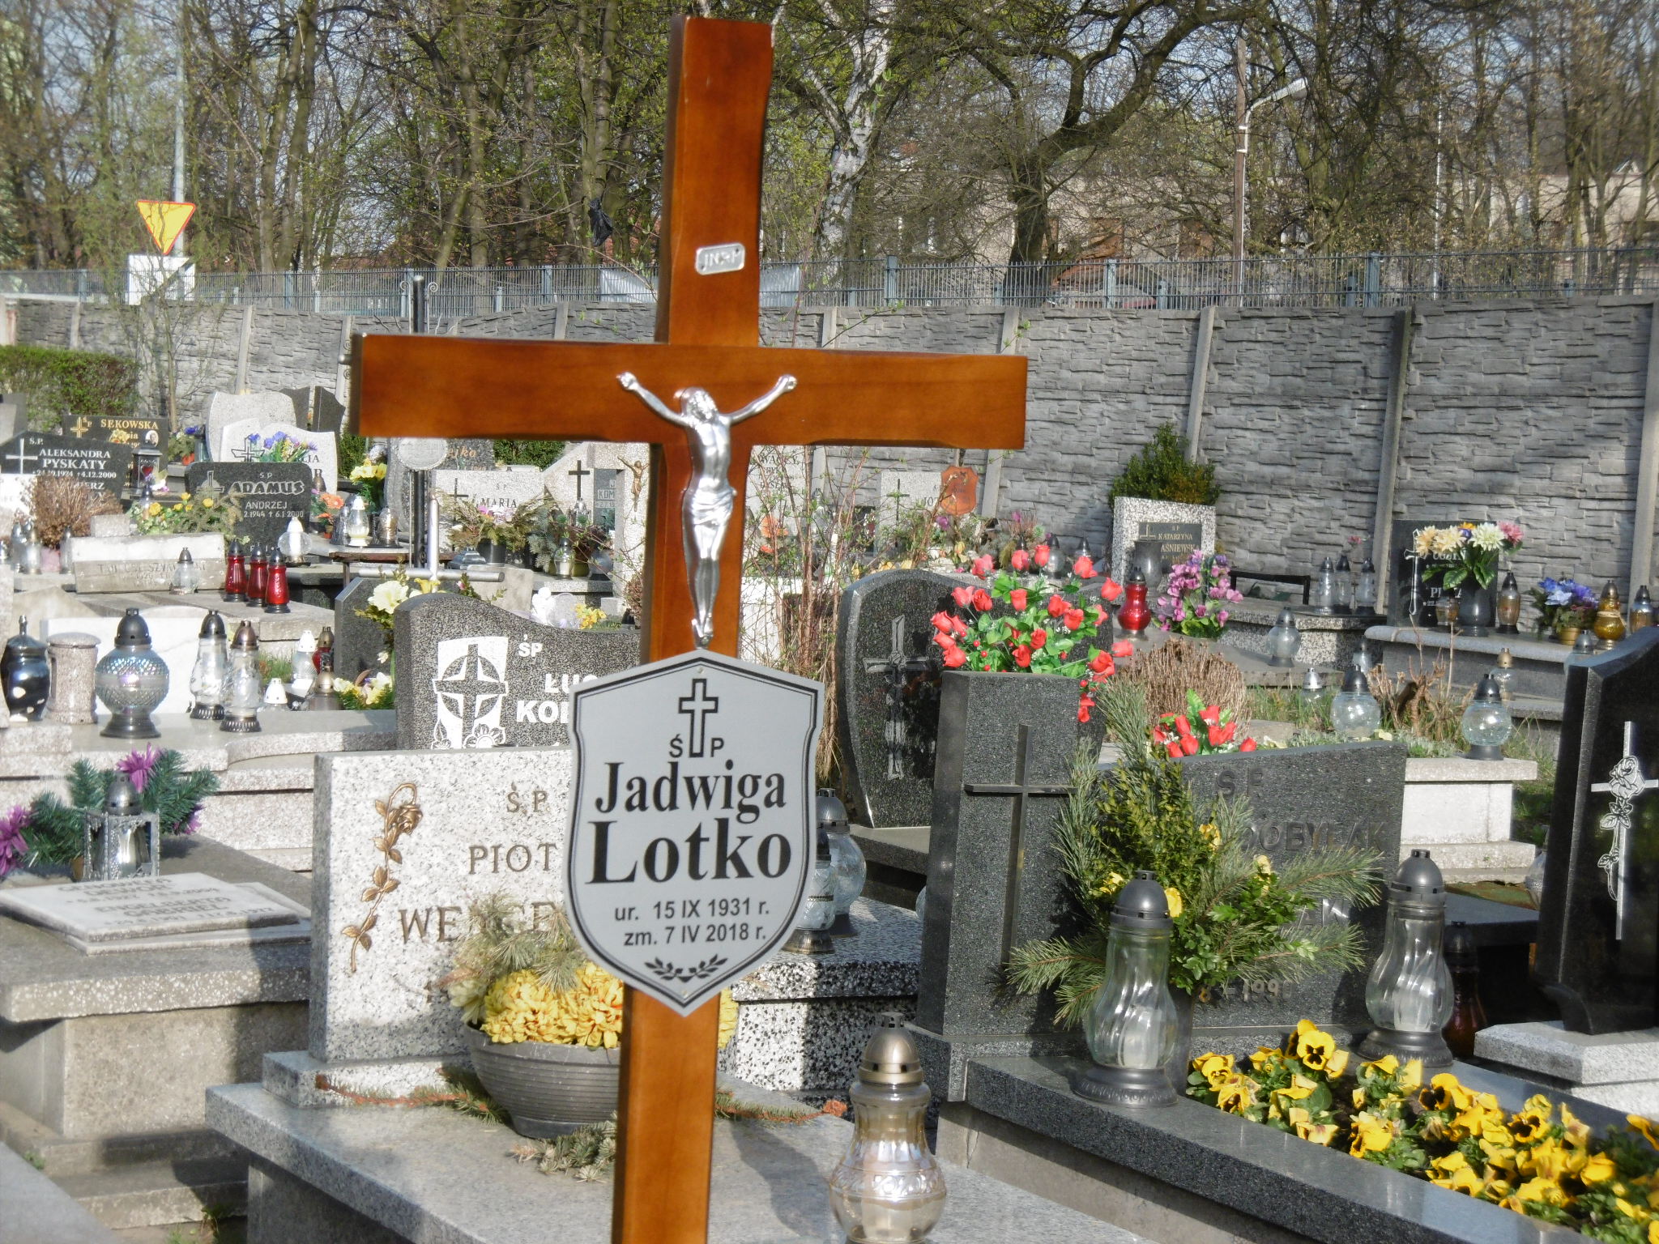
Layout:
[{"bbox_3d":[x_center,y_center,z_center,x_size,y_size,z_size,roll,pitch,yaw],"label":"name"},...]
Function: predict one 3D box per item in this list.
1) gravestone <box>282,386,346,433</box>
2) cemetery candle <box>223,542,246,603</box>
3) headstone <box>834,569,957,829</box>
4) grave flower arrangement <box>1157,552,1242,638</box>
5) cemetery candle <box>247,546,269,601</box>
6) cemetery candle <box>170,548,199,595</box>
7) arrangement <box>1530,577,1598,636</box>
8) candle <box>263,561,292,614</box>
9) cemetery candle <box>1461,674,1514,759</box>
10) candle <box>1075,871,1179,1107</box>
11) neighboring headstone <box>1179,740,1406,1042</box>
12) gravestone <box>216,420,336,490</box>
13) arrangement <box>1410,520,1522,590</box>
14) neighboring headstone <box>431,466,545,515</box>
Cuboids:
[{"bbox_3d":[-3.530,-1.311,29.300,0.468,0.582,0.100,-1,4,-28],"label":"gravestone"},{"bbox_3d":[-2.094,-0.181,15.191,0.088,0.203,0.088,-1,6,-29],"label":"cemetery candle"},{"bbox_3d":[0.320,0.165,9.964,0.725,0.595,0.100,-1,6,-29],"label":"headstone"},{"bbox_3d":[1.287,-0.097,15.000,0.280,0.300,0.250,-1,6,-29],"label":"grave flower arrangement"},{"bbox_3d":[-2.279,-0.186,17.200,0.088,0.238,0.088,-1,4,-28],"label":"cemetery candle"},{"bbox_3d":[-2.661,-0.206,17.800,0.118,0.187,0.118,-1,4,-28],"label":"cemetery candle"},{"bbox_3d":[3.319,-0.067,19.500,0.280,0.275,0.240,1,5,-25],"label":"arrangement"},{"bbox_3d":[-2.333,-0.145,18.200,0.105,0.220,0.105,3,5,0],"label":"candle"},{"bbox_3d":[1.677,0.237,10.991,0.136,0.212,0.136,1,5,0],"label":"cemetery candle"},{"bbox_3d":[0.457,0.540,6.437,0.158,0.330,0.158,4,4,0],"label":"candle"},{"bbox_3d":[0.667,0.416,7.010,0.595,0.475,0.090,2,5,-29],"label":"neighboring headstone"},{"bbox_3d":[-3.189,-0.953,25.000,0.689,0.435,0.090,-1,4,-28],"label":"gravestone"},{"bbox_3d":[2.963,-0.303,20.000,0.440,0.330,0.330,1,5,-25],"label":"arrangement"},{"bbox_3d":[-1.669,-0.539,21.000,0.630,0.430,0.080,-1,6,-38],"label":"neighboring headstone"}]

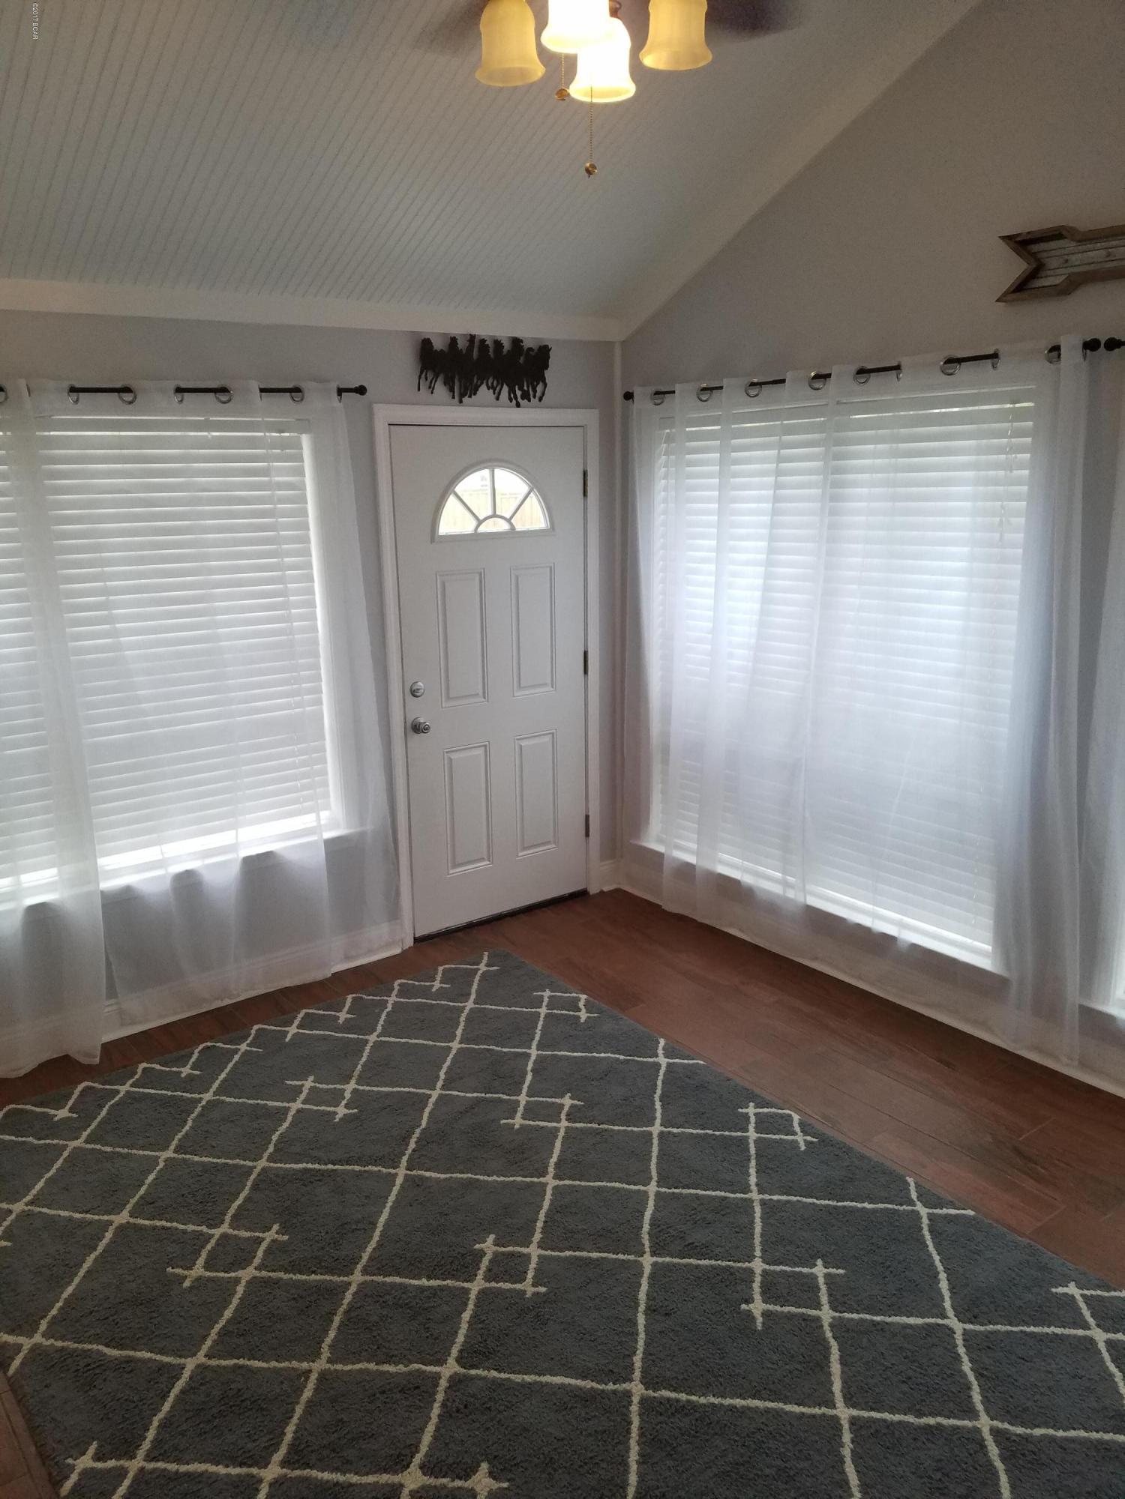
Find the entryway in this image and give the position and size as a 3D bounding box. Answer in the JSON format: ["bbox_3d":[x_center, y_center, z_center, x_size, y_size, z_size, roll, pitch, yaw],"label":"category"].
[{"bbox_3d":[-0.270,-0.301,4.658,1.035,2.120,0.120,-11,17,-36],"label":"entryway"}]

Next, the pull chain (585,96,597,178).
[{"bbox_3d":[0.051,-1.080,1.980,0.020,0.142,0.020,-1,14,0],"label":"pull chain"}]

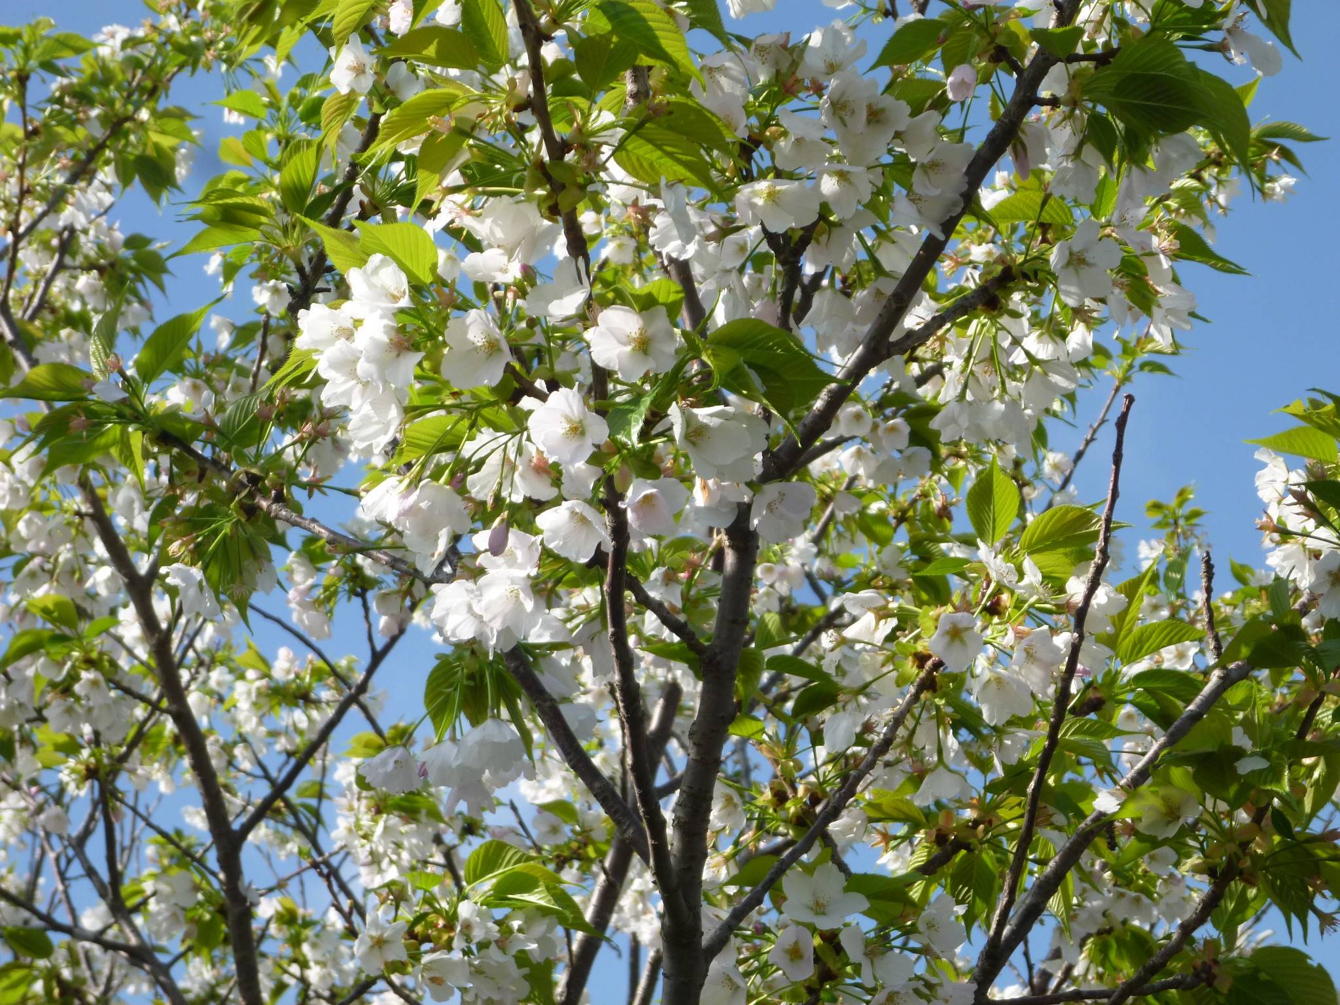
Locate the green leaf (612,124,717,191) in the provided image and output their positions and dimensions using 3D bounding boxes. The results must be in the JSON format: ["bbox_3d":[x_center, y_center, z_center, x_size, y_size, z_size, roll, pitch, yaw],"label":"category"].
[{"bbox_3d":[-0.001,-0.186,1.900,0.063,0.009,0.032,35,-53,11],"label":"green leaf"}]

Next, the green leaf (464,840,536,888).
[{"bbox_3d":[-0.101,0.215,2.100,0.051,0.011,0.026,-23,-48,11],"label":"green leaf"}]

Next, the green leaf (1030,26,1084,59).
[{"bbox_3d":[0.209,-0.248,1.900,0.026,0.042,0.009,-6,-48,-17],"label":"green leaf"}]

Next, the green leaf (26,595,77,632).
[{"bbox_3d":[-0.510,0.091,2.900,0.046,0.009,0.026,31,-42,-17],"label":"green leaf"}]

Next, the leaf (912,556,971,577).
[{"bbox_3d":[0.174,0.041,2.250,0.039,0.012,0.020,-12,-37,0],"label":"leaf"}]

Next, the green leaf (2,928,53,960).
[{"bbox_3d":[-0.621,0.426,3.400,0.060,0.010,0.030,25,-53,-18],"label":"green leaf"}]

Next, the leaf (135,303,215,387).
[{"bbox_3d":[-0.294,-0.095,2.100,0.032,0.010,0.073,27,-63,-38],"label":"leaf"}]

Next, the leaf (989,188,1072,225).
[{"bbox_3d":[0.220,-0.180,2.150,0.054,0.010,0.024,4,-49,-6],"label":"leaf"}]

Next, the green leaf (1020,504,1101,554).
[{"bbox_3d":[0.250,0.016,2.200,0.069,0.014,0.035,-11,-56,0],"label":"green leaf"}]

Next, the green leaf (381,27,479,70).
[{"bbox_3d":[-0.137,-0.258,2.000,0.066,0.011,0.032,6,-50,-21],"label":"green leaf"}]

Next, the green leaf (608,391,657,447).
[{"bbox_3d":[-0.021,-0.047,1.980,0.025,0.035,0.016,4,-31,2],"label":"green leaf"}]

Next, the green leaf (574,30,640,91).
[{"bbox_3d":[-0.036,-0.254,2.020,0.034,0.041,0.013,17,-15,4],"label":"green leaf"}]

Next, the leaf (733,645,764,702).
[{"bbox_3d":[0.055,0.122,2.500,0.030,0.055,0.012,9,-21,-15],"label":"leaf"}]

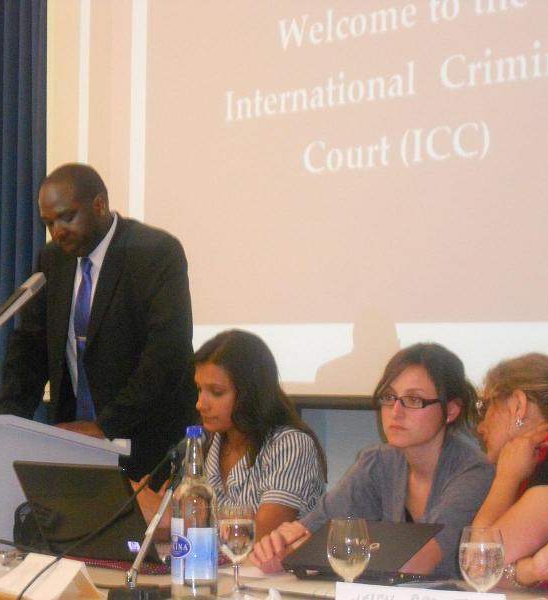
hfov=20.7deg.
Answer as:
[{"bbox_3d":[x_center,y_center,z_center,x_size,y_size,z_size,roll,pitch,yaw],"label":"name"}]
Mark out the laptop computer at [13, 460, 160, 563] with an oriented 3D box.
[{"bbox_3d":[-0.338,0.462,3.380,0.335,0.235,0.340,-2,-3,35],"label":"laptop computer"}]

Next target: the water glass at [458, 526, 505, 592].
[{"bbox_3d":[0.330,0.447,2.380,0.073,0.170,0.073,0,-3,0],"label":"water glass"}]

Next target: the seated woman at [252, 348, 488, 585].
[{"bbox_3d":[0.260,0.705,3.350,0.580,1.220,0.800,-2,-3,31],"label":"seated woman"}]

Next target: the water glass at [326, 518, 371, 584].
[{"bbox_3d":[0.124,0.455,2.500,0.073,0.170,0.073,0,-3,0],"label":"water glass"}]

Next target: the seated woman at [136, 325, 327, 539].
[{"bbox_3d":[-0.165,0.700,3.650,0.540,1.250,0.780,-2,-3,38],"label":"seated woman"}]

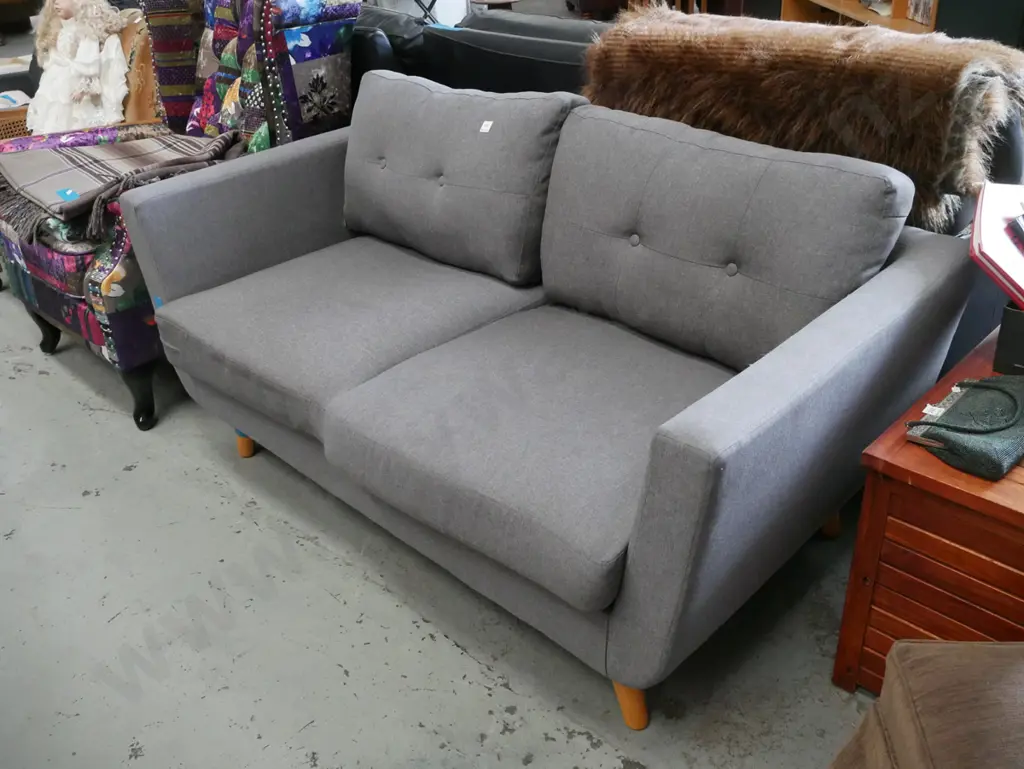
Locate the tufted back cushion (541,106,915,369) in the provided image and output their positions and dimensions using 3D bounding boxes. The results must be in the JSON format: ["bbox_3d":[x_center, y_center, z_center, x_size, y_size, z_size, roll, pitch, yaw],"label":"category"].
[{"bbox_3d":[0.377,-0.271,1.972,0.681,0.443,0.160,24,24,38],"label":"tufted back cushion"}]

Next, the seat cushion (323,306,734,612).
[{"bbox_3d":[0.137,0.072,1.901,0.672,0.120,0.682,24,40,38],"label":"seat cushion"}]

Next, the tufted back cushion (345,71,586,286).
[{"bbox_3d":[-0.121,-0.490,2.392,0.671,0.432,0.157,24,24,38],"label":"tufted back cushion"}]

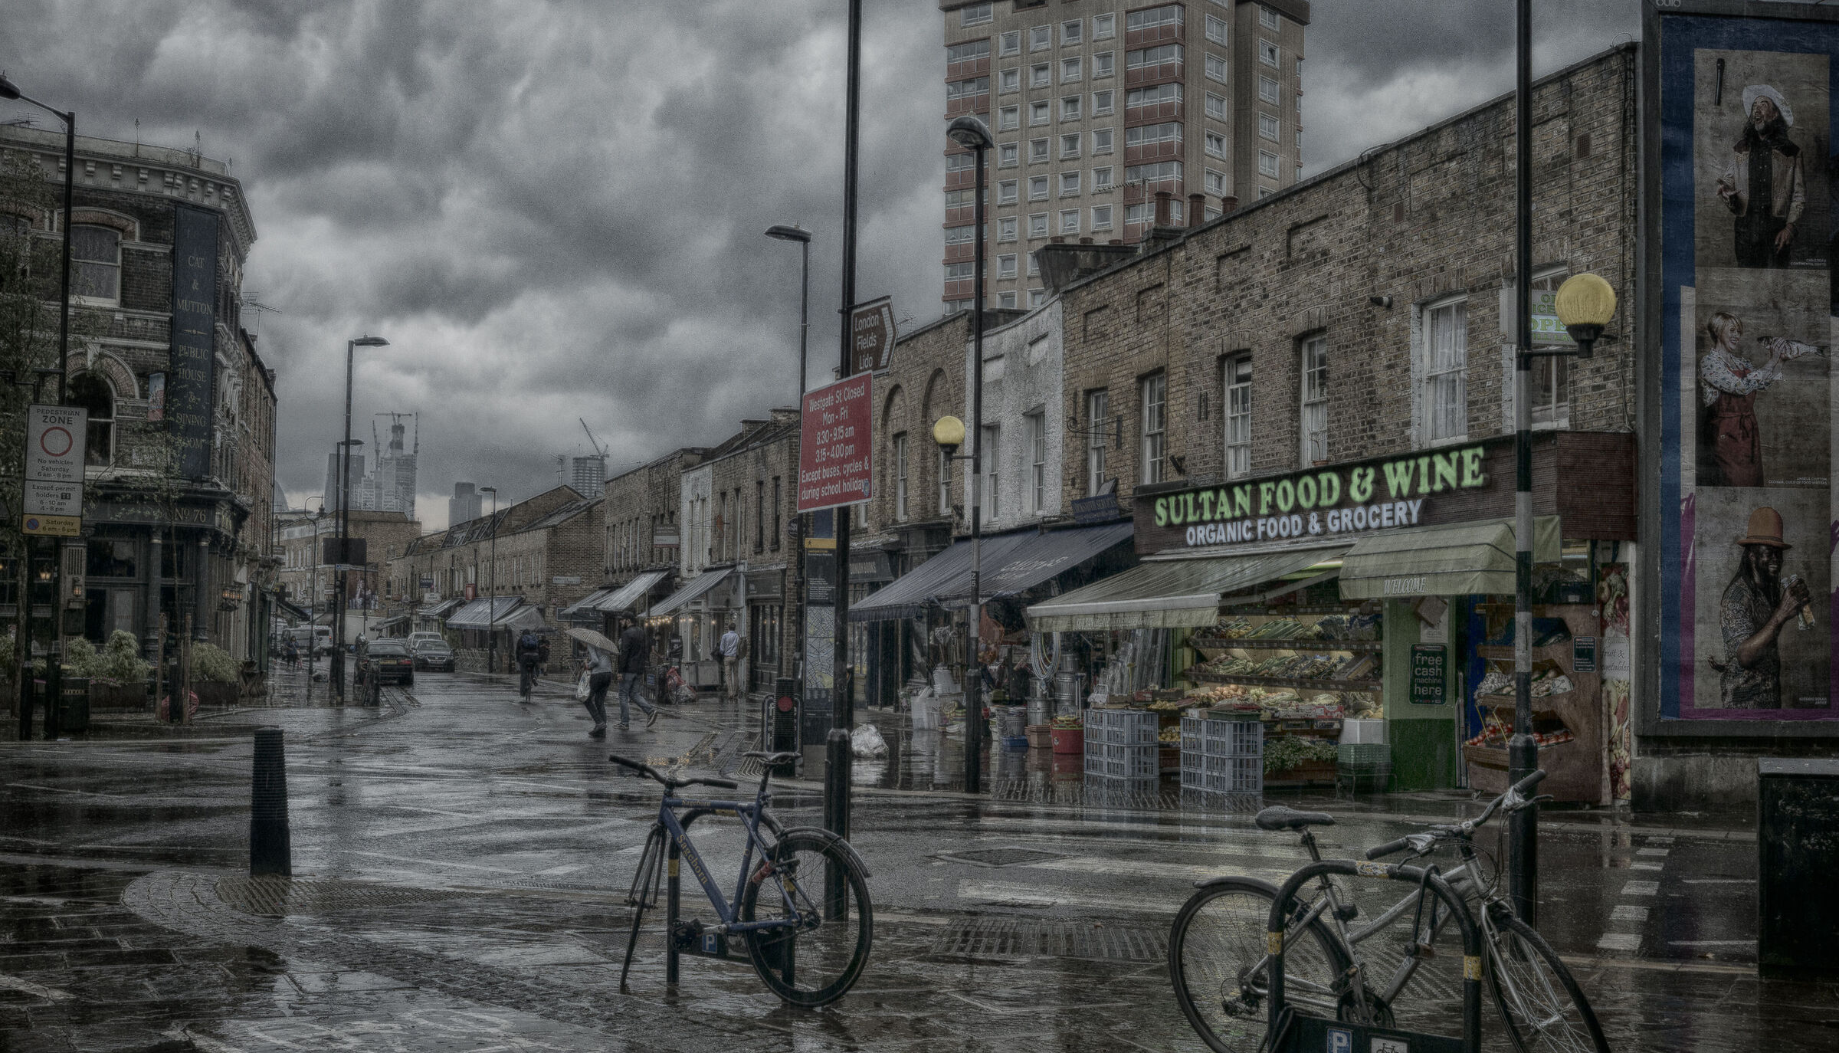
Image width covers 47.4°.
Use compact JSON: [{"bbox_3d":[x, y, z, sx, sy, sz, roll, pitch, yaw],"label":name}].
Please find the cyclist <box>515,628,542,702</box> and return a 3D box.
[{"bbox_3d":[-8.673,3.080,46.500,0.550,1.660,1.700,2,-3,-15],"label":"cyclist"}]

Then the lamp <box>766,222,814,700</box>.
[{"bbox_3d":[-2.214,-0.845,34.551,0.770,8.250,0.300,2,-3,-14],"label":"lamp"}]

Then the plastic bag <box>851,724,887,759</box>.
[{"bbox_3d":[-0.628,2.584,25.100,0.470,0.410,0.450,1,-3,0],"label":"plastic bag"}]

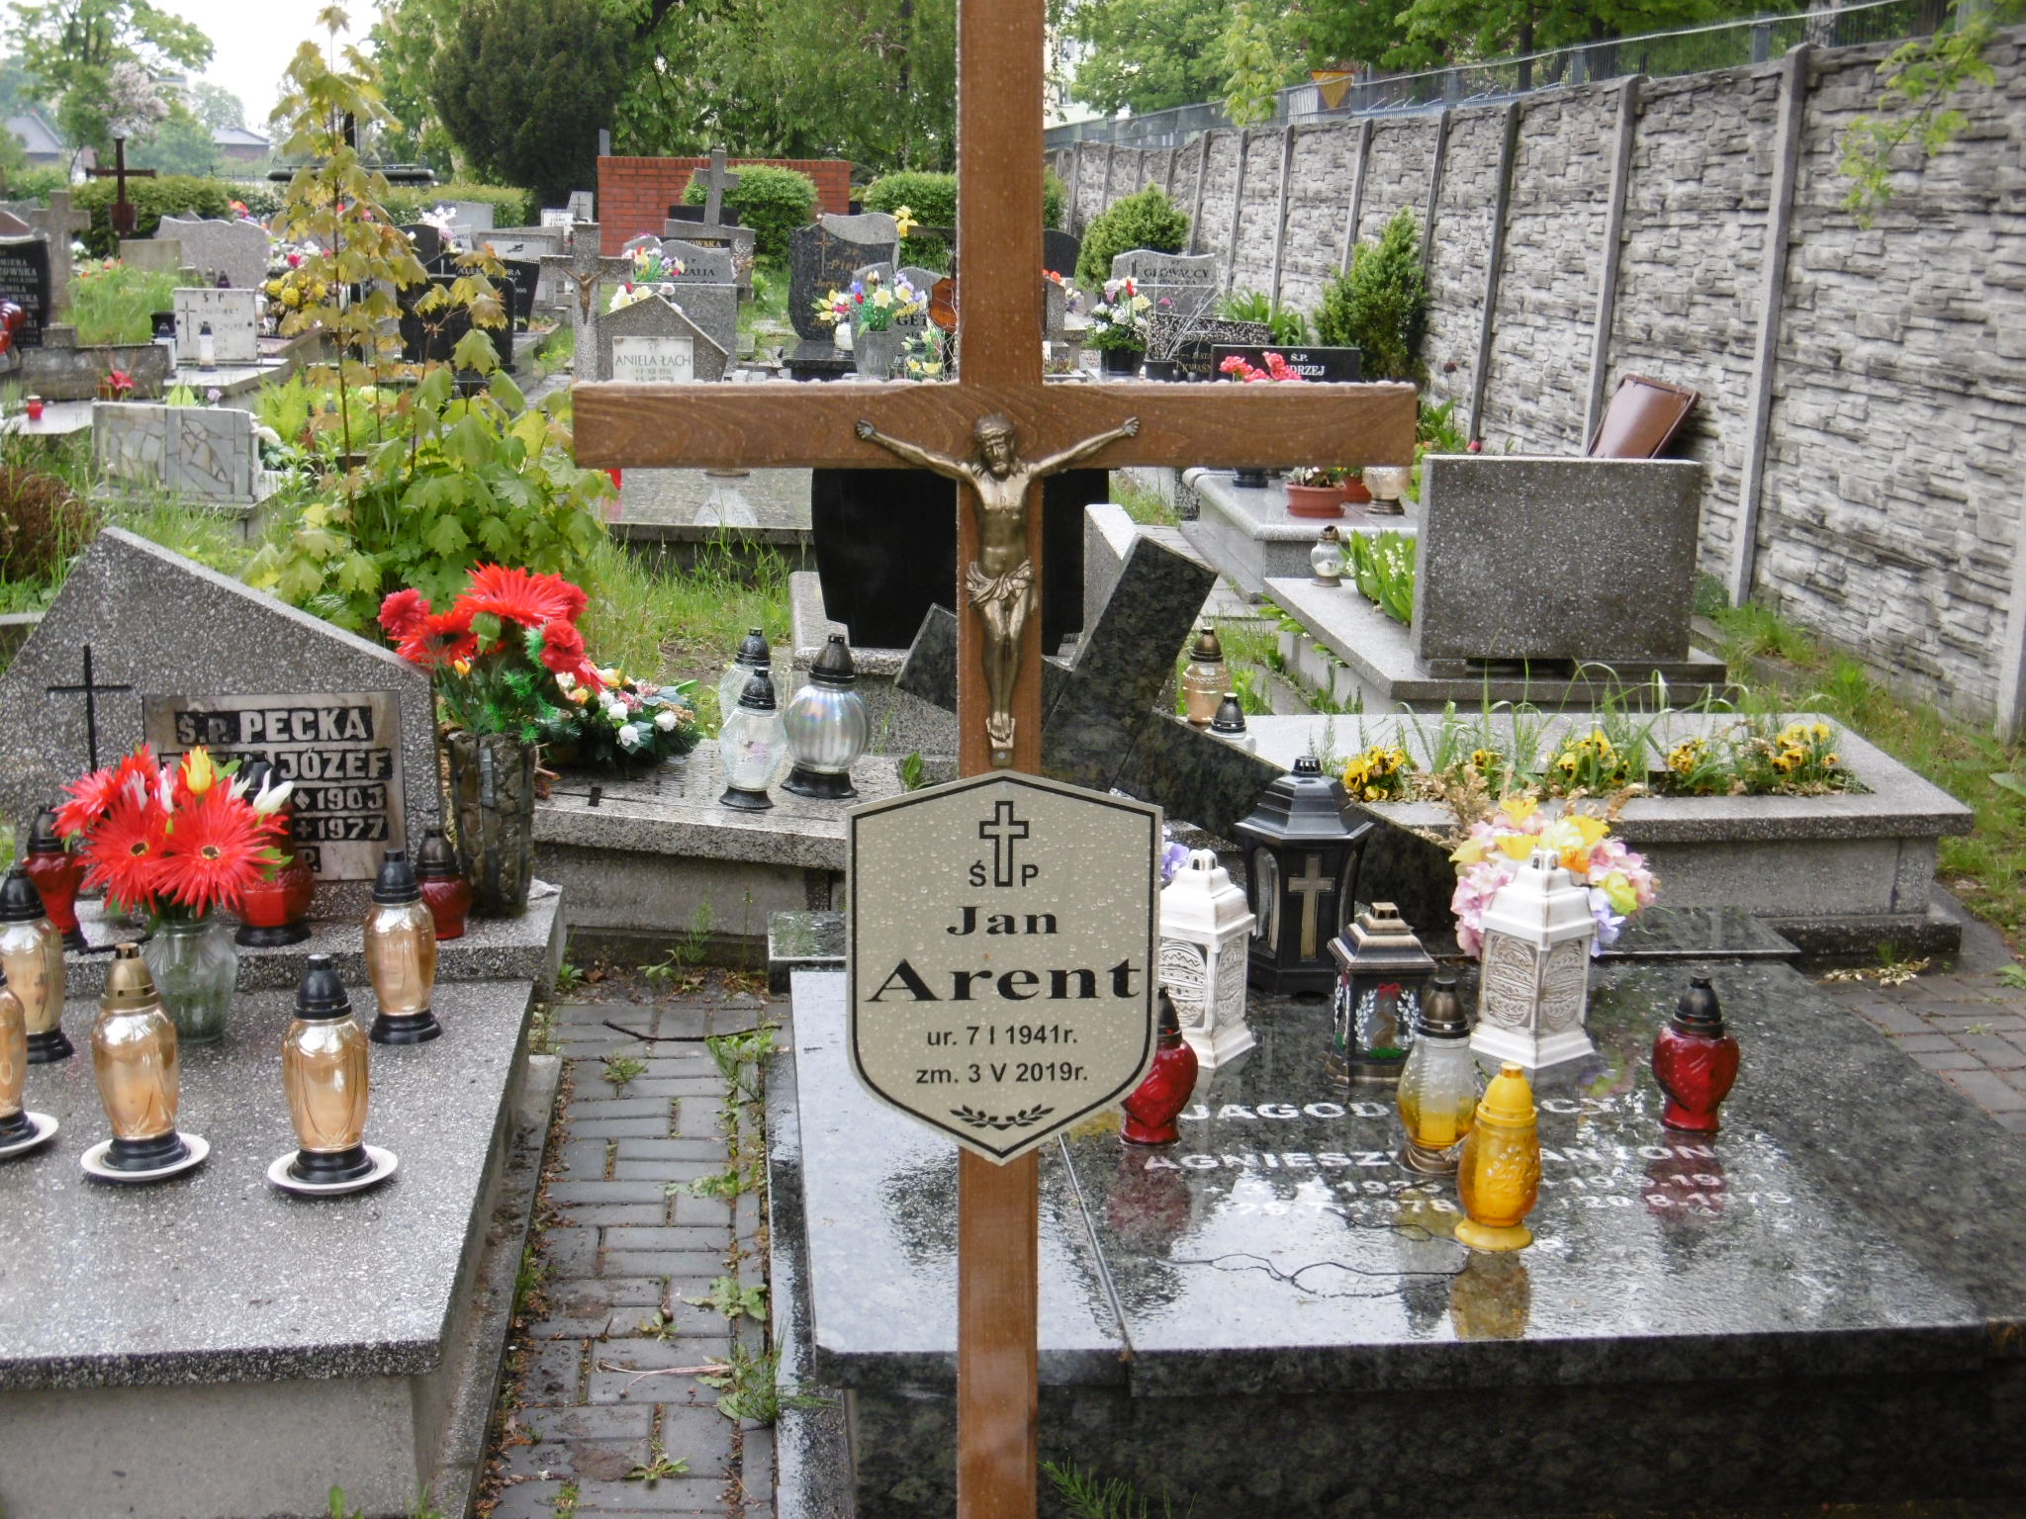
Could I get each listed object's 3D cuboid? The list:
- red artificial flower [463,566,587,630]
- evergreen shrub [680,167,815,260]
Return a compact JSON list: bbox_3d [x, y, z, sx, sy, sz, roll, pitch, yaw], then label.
[{"bbox_3d":[-0.817,-0.272,4.978,0.196,0.103,0.167,-1,11,-6],"label":"red artificial flower"},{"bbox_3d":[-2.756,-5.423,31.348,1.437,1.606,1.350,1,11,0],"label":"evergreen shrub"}]

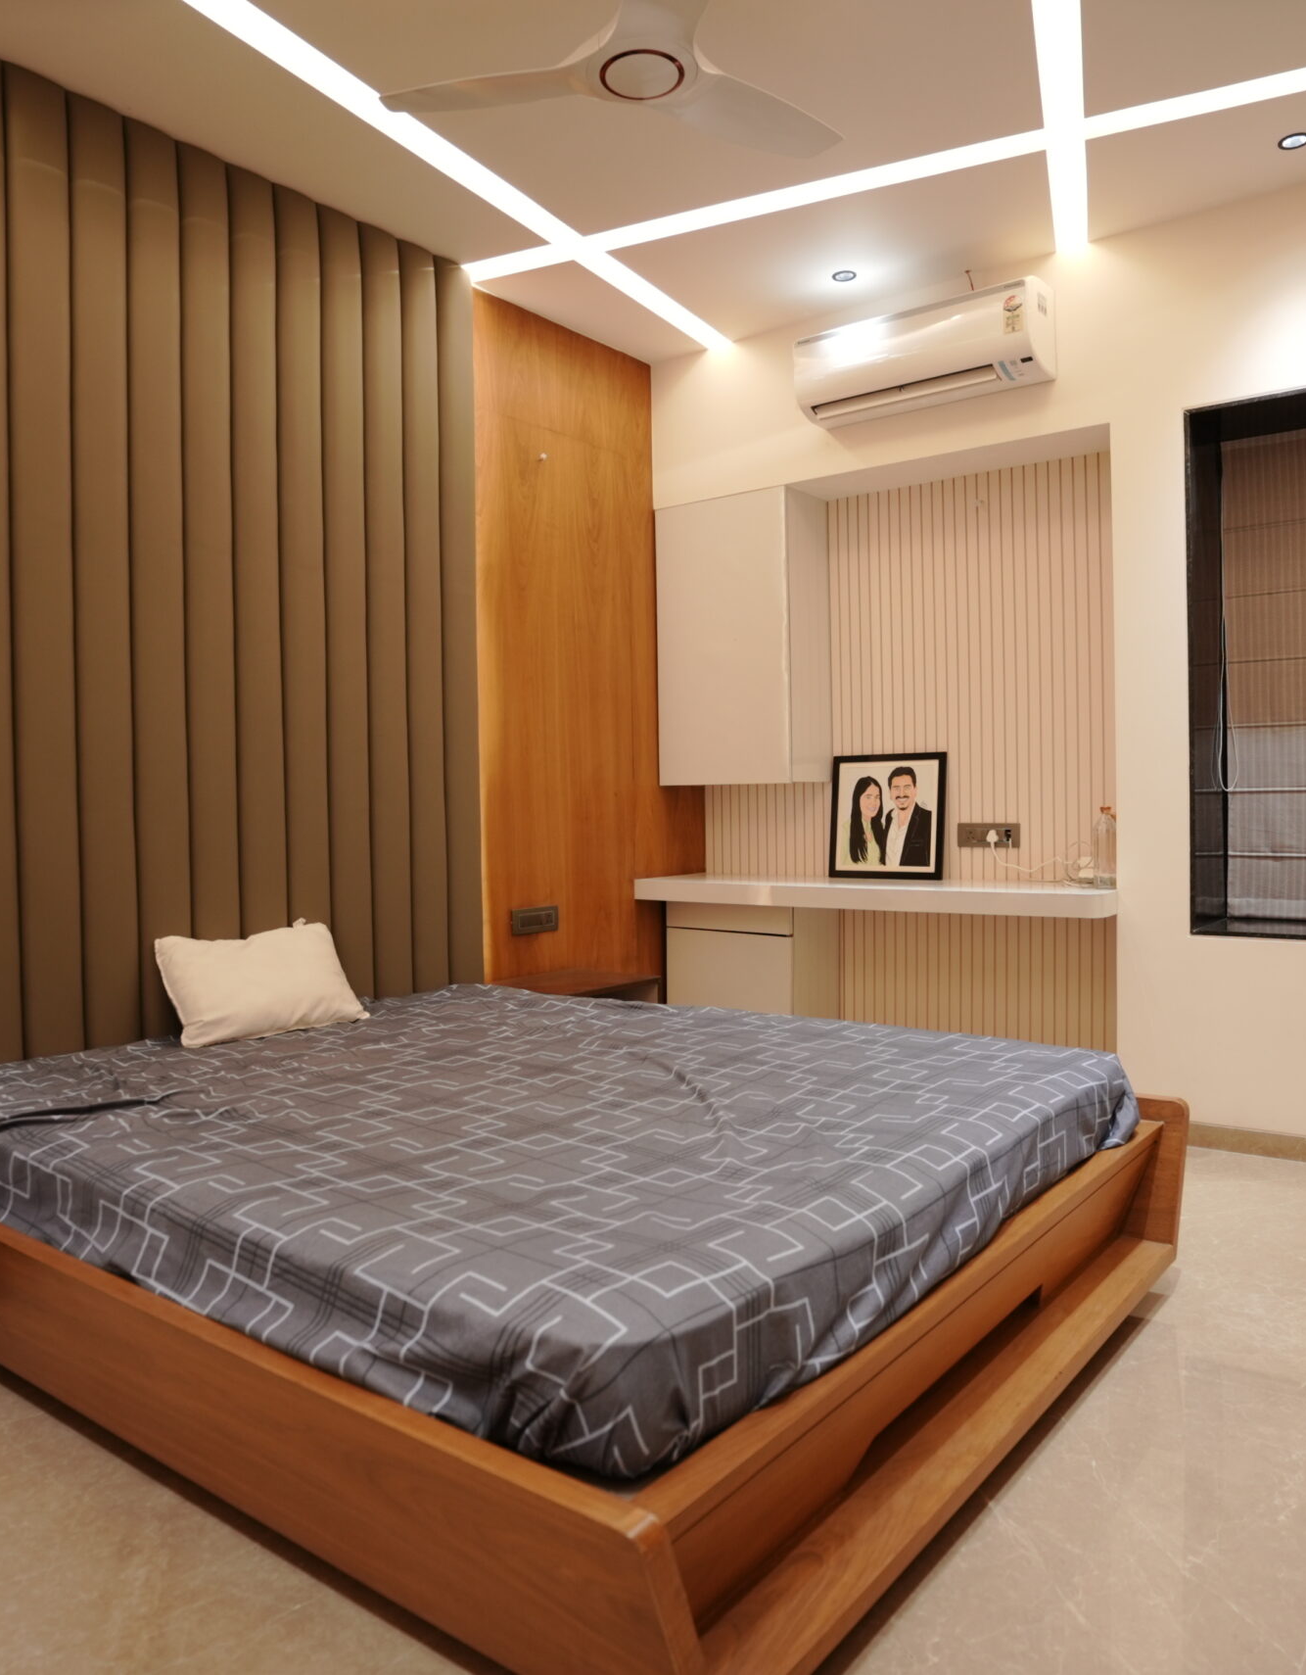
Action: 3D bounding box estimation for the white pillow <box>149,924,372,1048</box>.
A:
[{"bbox_3d":[-1.004,0.366,3.068,0.130,0.300,0.525,-40,-22,31],"label":"white pillow"}]

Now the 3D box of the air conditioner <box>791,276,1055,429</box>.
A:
[{"bbox_3d":[0.912,-1.649,4.055,0.865,0.311,0.211,0,2,37],"label":"air conditioner"}]

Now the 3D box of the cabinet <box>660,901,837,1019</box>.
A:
[{"bbox_3d":[0.402,0.599,4.869,0.608,0.673,0.359,0,2,37],"label":"cabinet"}]

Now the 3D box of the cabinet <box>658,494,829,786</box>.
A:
[{"bbox_3d":[0.375,-0.781,4.846,0.618,1.134,0.359,0,2,37],"label":"cabinet"}]

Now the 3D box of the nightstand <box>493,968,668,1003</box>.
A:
[{"bbox_3d":[-0.306,0.728,4.129,0.423,0.465,0.506,0,2,37],"label":"nightstand"}]

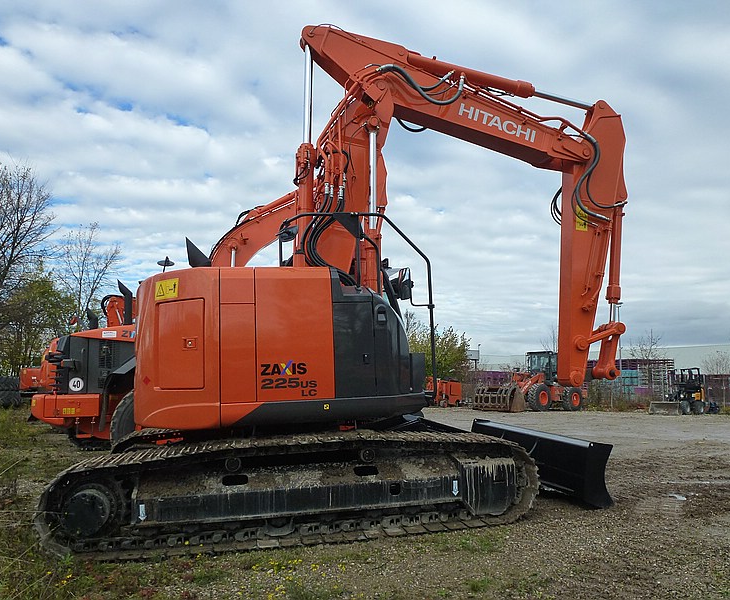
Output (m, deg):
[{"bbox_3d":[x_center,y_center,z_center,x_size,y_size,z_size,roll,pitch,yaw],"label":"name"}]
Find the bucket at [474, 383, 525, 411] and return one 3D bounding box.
[{"bbox_3d":[6.828,4.967,28.200,1.120,1.400,2.450,5,-9,-37],"label":"bucket"}]

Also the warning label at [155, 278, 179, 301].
[{"bbox_3d":[-1.879,-0.100,5.269,0.320,0.175,0.010,-7,-13,34],"label":"warning label"}]

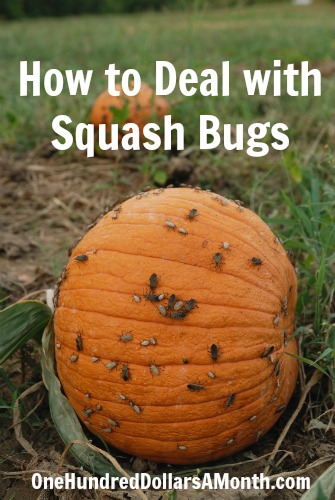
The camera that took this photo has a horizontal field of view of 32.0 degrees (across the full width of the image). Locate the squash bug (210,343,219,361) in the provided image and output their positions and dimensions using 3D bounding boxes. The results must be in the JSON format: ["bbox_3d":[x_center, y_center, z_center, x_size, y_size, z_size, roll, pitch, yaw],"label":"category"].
[{"bbox_3d":[0.044,0.094,0.533,0.006,0.015,0.004,-3,4,-23],"label":"squash bug"}]

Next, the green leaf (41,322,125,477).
[{"bbox_3d":[-0.109,0.182,0.685,0.056,0.200,0.050,-26,-6,5],"label":"green leaf"}]

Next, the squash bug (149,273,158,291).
[{"bbox_3d":[-0.012,0.029,0.533,0.007,0.016,0.005,3,-18,11],"label":"squash bug"}]

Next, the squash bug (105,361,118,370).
[{"bbox_3d":[-0.051,0.105,0.531,0.013,0.006,0.004,-25,-3,22],"label":"squash bug"}]

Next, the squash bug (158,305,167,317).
[{"bbox_3d":[-0.004,0.054,0.525,0.006,0.013,0.004,-30,-9,-7],"label":"squash bug"}]

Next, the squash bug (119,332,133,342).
[{"bbox_3d":[-0.037,0.080,0.525,0.012,0.006,0.004,-18,-6,13],"label":"squash bug"}]

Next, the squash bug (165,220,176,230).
[{"bbox_3d":[0.004,-0.024,0.564,0.013,0.004,0.007,32,57,28],"label":"squash bug"}]

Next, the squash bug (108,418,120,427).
[{"bbox_3d":[-0.051,0.165,0.553,0.012,0.005,0.004,30,39,6],"label":"squash bug"}]

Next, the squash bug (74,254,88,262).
[{"bbox_3d":[-0.089,0.009,0.600,0.016,0.005,0.007,-7,59,36],"label":"squash bug"}]

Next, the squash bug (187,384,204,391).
[{"bbox_3d":[0.027,0.129,0.550,0.016,0.007,0.005,12,13,-16],"label":"squash bug"}]

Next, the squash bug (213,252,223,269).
[{"bbox_3d":[0.049,0.010,0.568,0.007,0.005,0.015,17,59,-13],"label":"squash bug"}]

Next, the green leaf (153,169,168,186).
[{"bbox_3d":[-0.020,-0.219,1.765,0.041,0.052,0.008,-6,-20,-3],"label":"green leaf"}]

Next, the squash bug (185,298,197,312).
[{"bbox_3d":[0.020,0.050,0.527,0.007,0.014,0.005,28,-12,1],"label":"squash bug"}]

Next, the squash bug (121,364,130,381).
[{"bbox_3d":[-0.039,0.116,0.550,0.007,0.016,0.005,3,11,18],"label":"squash bug"}]

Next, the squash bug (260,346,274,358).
[{"bbox_3d":[0.099,0.101,0.573,0.016,0.006,0.004,-34,17,-26],"label":"squash bug"}]

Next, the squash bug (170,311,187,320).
[{"bbox_3d":[0.010,0.059,0.525,0.015,0.007,0.005,-1,-8,-1],"label":"squash bug"}]

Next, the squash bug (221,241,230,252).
[{"bbox_3d":[0.056,-0.004,0.559,0.005,0.004,0.009,2,57,-24],"label":"squash bug"}]

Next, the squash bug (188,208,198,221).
[{"bbox_3d":[0.025,-0.035,0.576,0.007,0.005,0.017,18,43,9],"label":"squash bug"}]

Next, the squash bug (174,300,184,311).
[{"bbox_3d":[0.010,0.050,0.526,0.011,0.006,0.004,-44,-7,-8],"label":"squash bug"}]

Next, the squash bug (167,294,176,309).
[{"bbox_3d":[0.004,0.048,0.545,0.007,0.014,0.005,20,-13,3],"label":"squash bug"}]

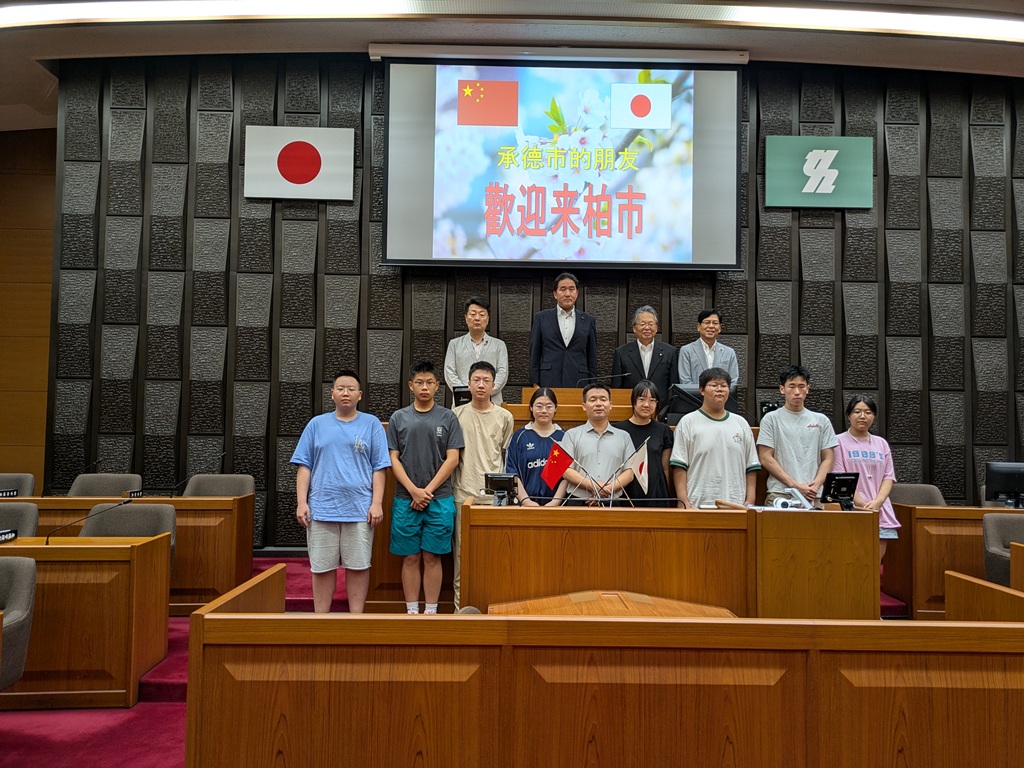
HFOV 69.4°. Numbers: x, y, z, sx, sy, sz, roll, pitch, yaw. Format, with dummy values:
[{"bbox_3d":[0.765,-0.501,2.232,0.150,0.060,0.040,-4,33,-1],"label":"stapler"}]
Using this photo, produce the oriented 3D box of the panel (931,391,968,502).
[{"bbox_3d":[3.947,0.549,6.685,0.326,0.965,0.059,1,-2,0],"label":"panel"}]

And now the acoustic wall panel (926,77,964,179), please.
[{"bbox_3d":[3.985,-2.389,6.794,0.326,0.965,0.059,1,-2,0],"label":"acoustic wall panel"}]

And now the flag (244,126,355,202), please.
[{"bbox_3d":[-1.900,-1.975,6.633,0.963,0.644,0.034,1,-2,-1],"label":"flag"}]

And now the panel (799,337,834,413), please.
[{"bbox_3d":[2.867,0.049,6.899,0.336,0.993,0.060,1,-2,-1],"label":"panel"}]

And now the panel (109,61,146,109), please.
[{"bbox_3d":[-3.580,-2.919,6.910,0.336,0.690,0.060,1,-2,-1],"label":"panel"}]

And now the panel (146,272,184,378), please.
[{"bbox_3d":[-3.217,-0.545,6.852,0.338,1.015,0.085,1,-2,-1],"label":"panel"}]

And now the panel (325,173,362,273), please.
[{"bbox_3d":[-1.521,-1.483,6.690,0.326,0.965,0.059,1,-2,-1],"label":"panel"}]

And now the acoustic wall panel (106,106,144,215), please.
[{"bbox_3d":[-3.591,-2.060,6.877,0.336,0.993,0.060,1,-2,-1],"label":"acoustic wall panel"}]

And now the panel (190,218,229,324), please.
[{"bbox_3d":[-2.802,-1.047,6.879,0.338,1.015,0.085,1,-2,-1],"label":"panel"}]

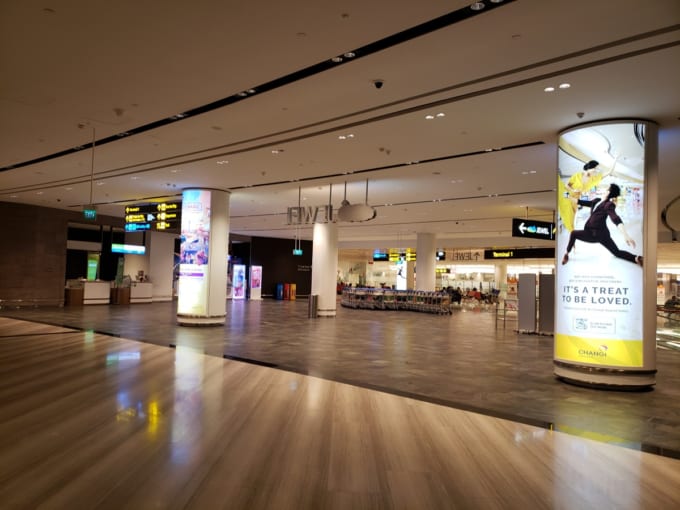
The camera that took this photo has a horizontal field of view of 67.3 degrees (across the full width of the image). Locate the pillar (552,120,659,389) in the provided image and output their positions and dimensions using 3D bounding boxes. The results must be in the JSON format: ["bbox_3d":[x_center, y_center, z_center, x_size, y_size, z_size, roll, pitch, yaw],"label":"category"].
[{"bbox_3d":[4.441,0.007,8.563,1.480,4.200,1.480,0,-3,39],"label":"pillar"}]

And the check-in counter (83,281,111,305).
[{"bbox_3d":[-11.226,1.703,23.319,0.700,1.050,1.270,0,-3,38],"label":"check-in counter"}]

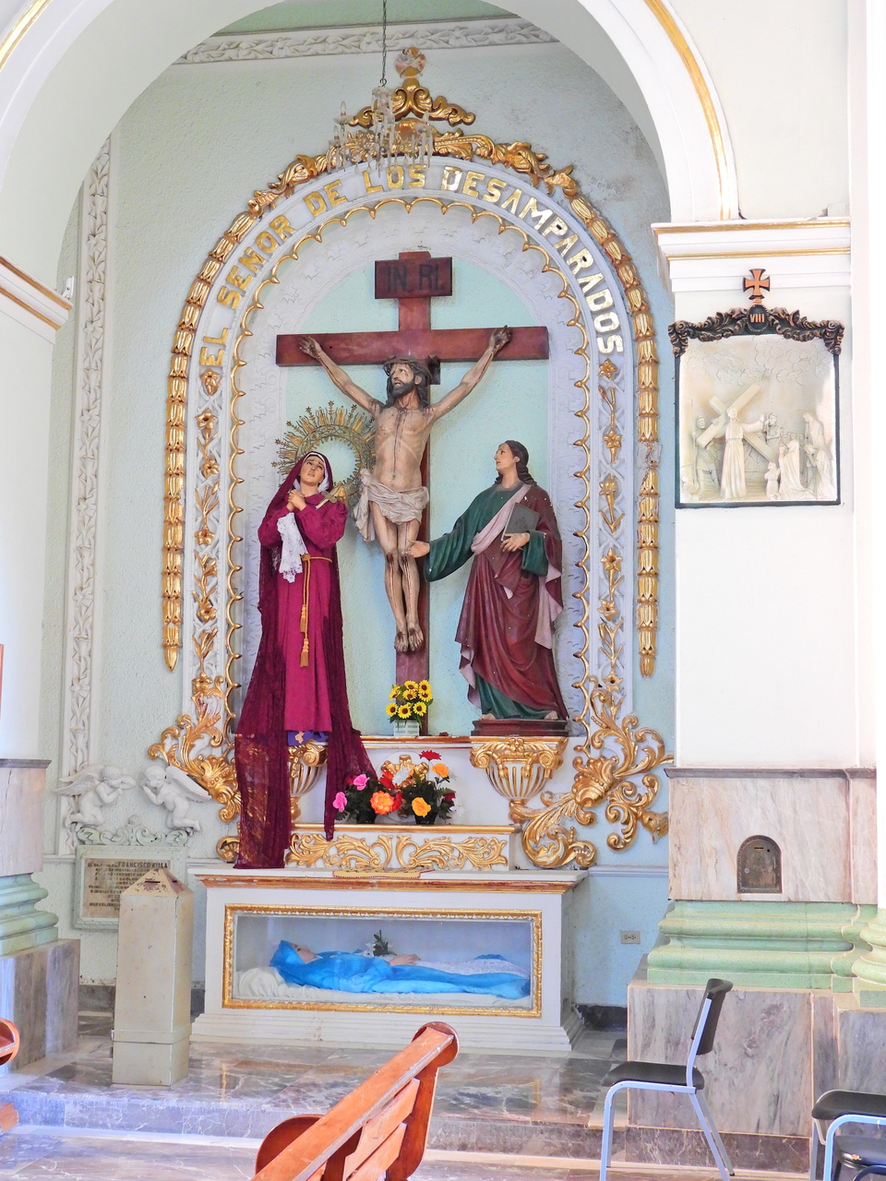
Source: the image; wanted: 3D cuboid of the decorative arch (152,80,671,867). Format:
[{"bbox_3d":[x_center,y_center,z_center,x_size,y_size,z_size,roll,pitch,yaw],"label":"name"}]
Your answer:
[{"bbox_3d":[-0.201,-0.803,10.475,3.149,4.874,0.260,0,-7,9],"label":"decorative arch"}]

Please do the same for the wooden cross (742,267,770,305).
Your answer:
[{"bbox_3d":[1.425,-1.383,7.764,0.122,0.158,0.035,0,-7,9],"label":"wooden cross"}]

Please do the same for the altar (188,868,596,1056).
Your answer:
[{"bbox_3d":[-0.285,2.081,9.825,2.141,0.943,0.820,0,-7,9],"label":"altar"}]

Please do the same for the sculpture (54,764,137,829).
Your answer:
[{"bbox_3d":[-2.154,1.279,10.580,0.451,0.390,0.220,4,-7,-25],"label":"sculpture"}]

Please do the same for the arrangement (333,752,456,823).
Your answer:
[{"bbox_3d":[-0.293,1.169,10.086,0.683,0.419,0.280,0,-7,9],"label":"arrangement"}]

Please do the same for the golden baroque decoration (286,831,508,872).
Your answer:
[{"bbox_3d":[-0.272,1.514,9.930,1.304,0.217,0.080,0,-7,9],"label":"golden baroque decoration"}]

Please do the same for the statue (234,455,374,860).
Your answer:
[{"bbox_3d":[-0.808,0.426,10.126,0.760,2.376,0.580,1,-7,-3],"label":"statue"}]

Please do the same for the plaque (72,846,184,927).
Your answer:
[{"bbox_3d":[-1.939,1.834,10.561,0.702,0.489,0.060,0,-7,9],"label":"plaque"}]

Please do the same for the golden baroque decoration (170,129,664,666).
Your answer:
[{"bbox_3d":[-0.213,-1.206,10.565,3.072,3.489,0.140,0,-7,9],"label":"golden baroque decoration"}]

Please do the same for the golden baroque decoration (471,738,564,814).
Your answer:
[{"bbox_3d":[0.438,1.075,9.965,0.522,0.427,0.320,0,-7,9],"label":"golden baroque decoration"}]

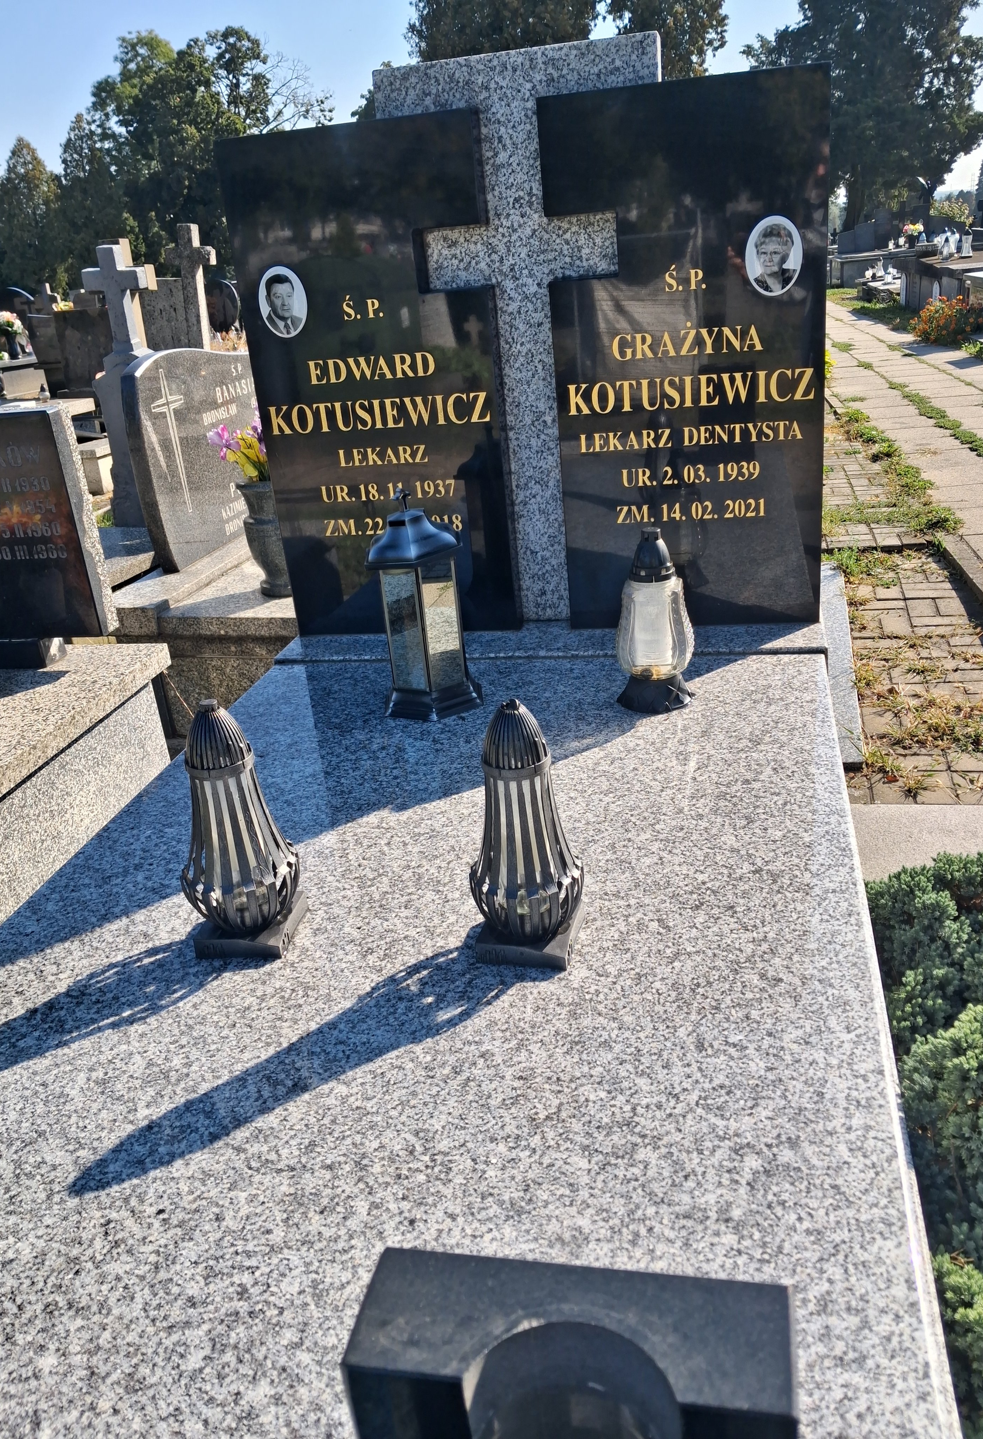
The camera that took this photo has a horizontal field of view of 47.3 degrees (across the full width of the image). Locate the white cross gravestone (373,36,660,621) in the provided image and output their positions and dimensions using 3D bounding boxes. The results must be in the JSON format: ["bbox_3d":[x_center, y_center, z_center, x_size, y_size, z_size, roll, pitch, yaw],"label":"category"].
[{"bbox_3d":[0.083,-0.665,2.077,0.473,0.983,0.075,0,23,13],"label":"white cross gravestone"}]

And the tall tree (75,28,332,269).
[{"bbox_3d":[-11.875,-24.532,50.142,9.000,11.033,8.500,0,24,13],"label":"tall tree"}]

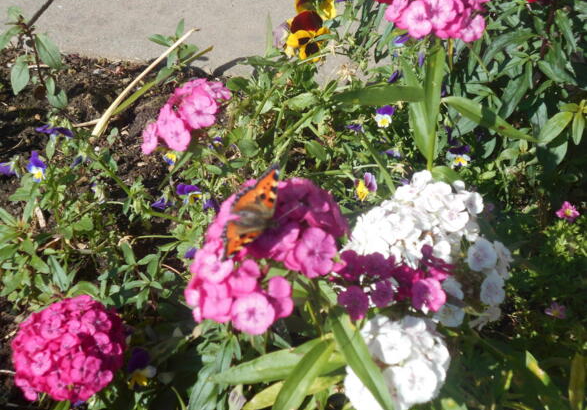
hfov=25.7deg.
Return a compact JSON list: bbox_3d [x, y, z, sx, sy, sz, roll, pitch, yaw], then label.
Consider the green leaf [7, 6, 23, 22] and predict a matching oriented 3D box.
[{"bbox_3d":[-0.212,-0.146,0.980,0.011,0.005,0.015,-36,67,-10],"label":"green leaf"}]

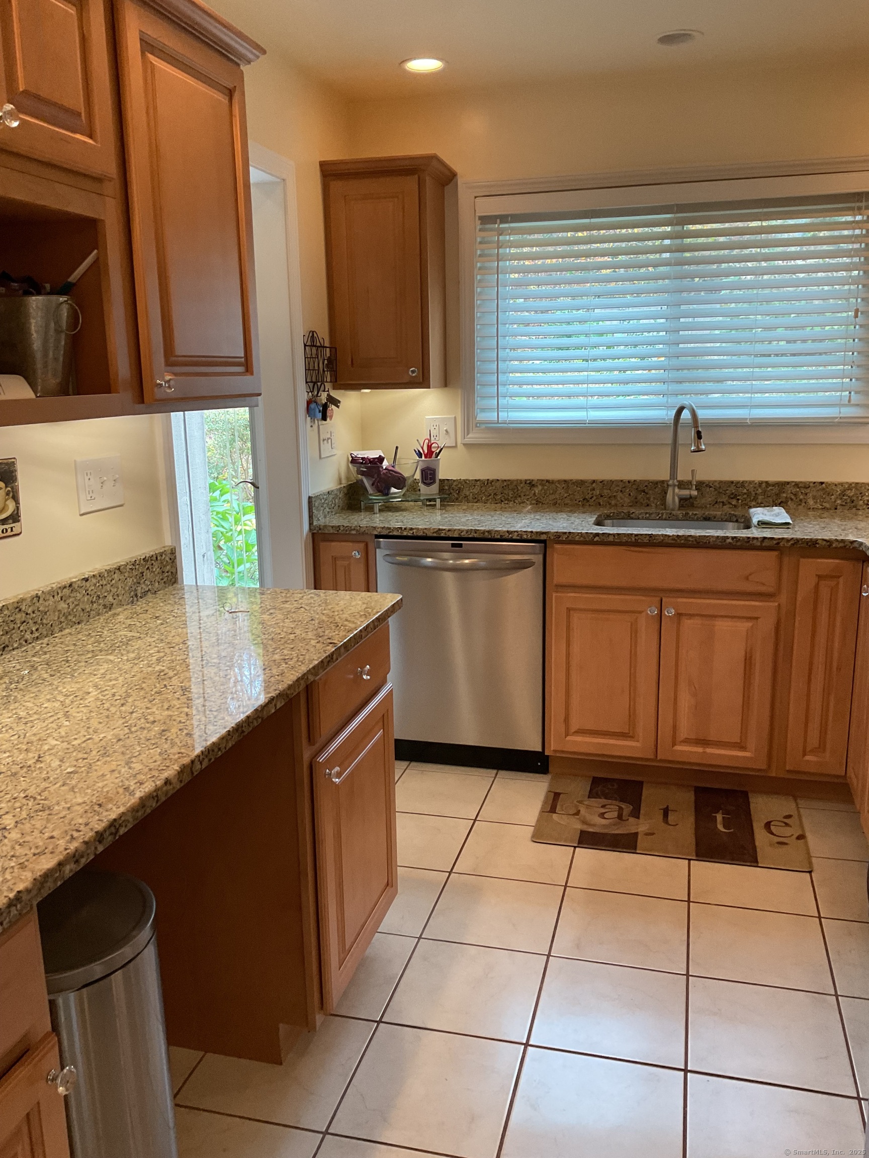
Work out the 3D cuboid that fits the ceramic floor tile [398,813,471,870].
[{"bbox_3d":[-0.073,0.830,3.069,0.333,0.010,0.333,2,13,15],"label":"ceramic floor tile"}]

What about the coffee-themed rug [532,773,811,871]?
[{"bbox_3d":[0.770,0.781,3.184,0.828,0.010,0.512,2,13,15],"label":"coffee-themed rug"}]

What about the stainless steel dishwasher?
[{"bbox_3d":[0.159,0.203,3.698,0.602,0.812,0.630,2,13,15],"label":"stainless steel dishwasher"}]

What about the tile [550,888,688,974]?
[{"bbox_3d":[0.495,0.923,2.559,0.331,0.010,0.331,2,13,15],"label":"tile"}]

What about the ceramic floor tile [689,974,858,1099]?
[{"bbox_3d":[0.741,1.017,2.170,0.333,0.010,0.333,2,13,15],"label":"ceramic floor tile"}]

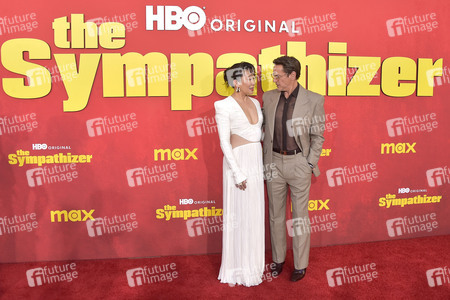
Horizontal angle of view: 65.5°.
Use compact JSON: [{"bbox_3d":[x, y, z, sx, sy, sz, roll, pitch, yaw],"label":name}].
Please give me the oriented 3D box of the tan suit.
[{"bbox_3d":[0.530,0.221,2.790,0.540,1.470,0.330,3,7,28],"label":"tan suit"}]

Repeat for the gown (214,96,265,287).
[{"bbox_3d":[0.115,0.315,2.760,0.430,1.450,0.350,-6,8,-40],"label":"gown"}]

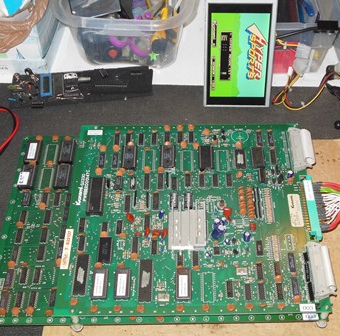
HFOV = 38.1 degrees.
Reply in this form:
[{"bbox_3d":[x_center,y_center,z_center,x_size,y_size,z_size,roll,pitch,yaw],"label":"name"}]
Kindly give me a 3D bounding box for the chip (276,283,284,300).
[{"bbox_3d":[0.129,0.145,0.579,0.008,0.004,0.020,-1,54,2],"label":"chip"}]

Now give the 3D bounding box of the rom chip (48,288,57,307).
[{"bbox_3d":[-0.141,0.158,0.594,0.007,0.004,0.020,-1,55,1],"label":"rom chip"}]

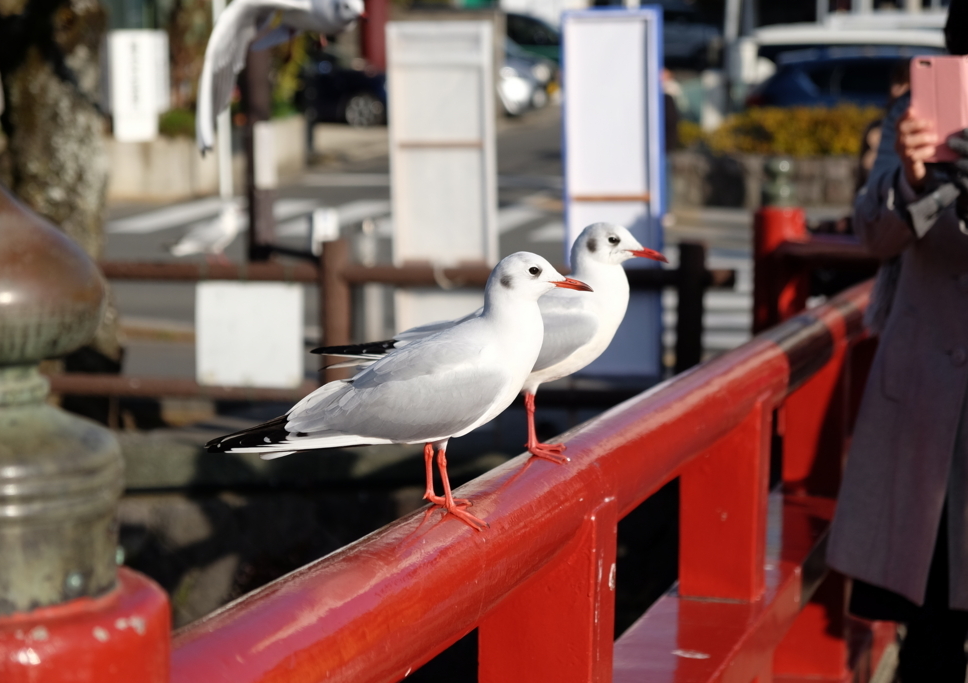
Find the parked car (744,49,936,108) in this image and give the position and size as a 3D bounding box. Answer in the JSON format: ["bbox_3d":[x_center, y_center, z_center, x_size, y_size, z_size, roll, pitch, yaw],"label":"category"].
[{"bbox_3d":[5.520,-2.969,30.200,4.300,1.530,1.750,0,9,0],"label":"parked car"}]

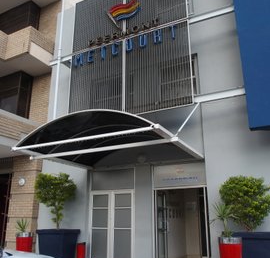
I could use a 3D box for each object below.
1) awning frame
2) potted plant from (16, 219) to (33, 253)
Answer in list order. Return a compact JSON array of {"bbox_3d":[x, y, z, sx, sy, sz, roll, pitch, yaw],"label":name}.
[{"bbox_3d":[-0.519,0.402,7.478,3.832,0.700,3.426,-9,-19,25],"label":"awning frame"},{"bbox_3d":[-2.829,2.987,7.428,0.445,1.328,0.445,-9,-19,25],"label":"potted plant"}]

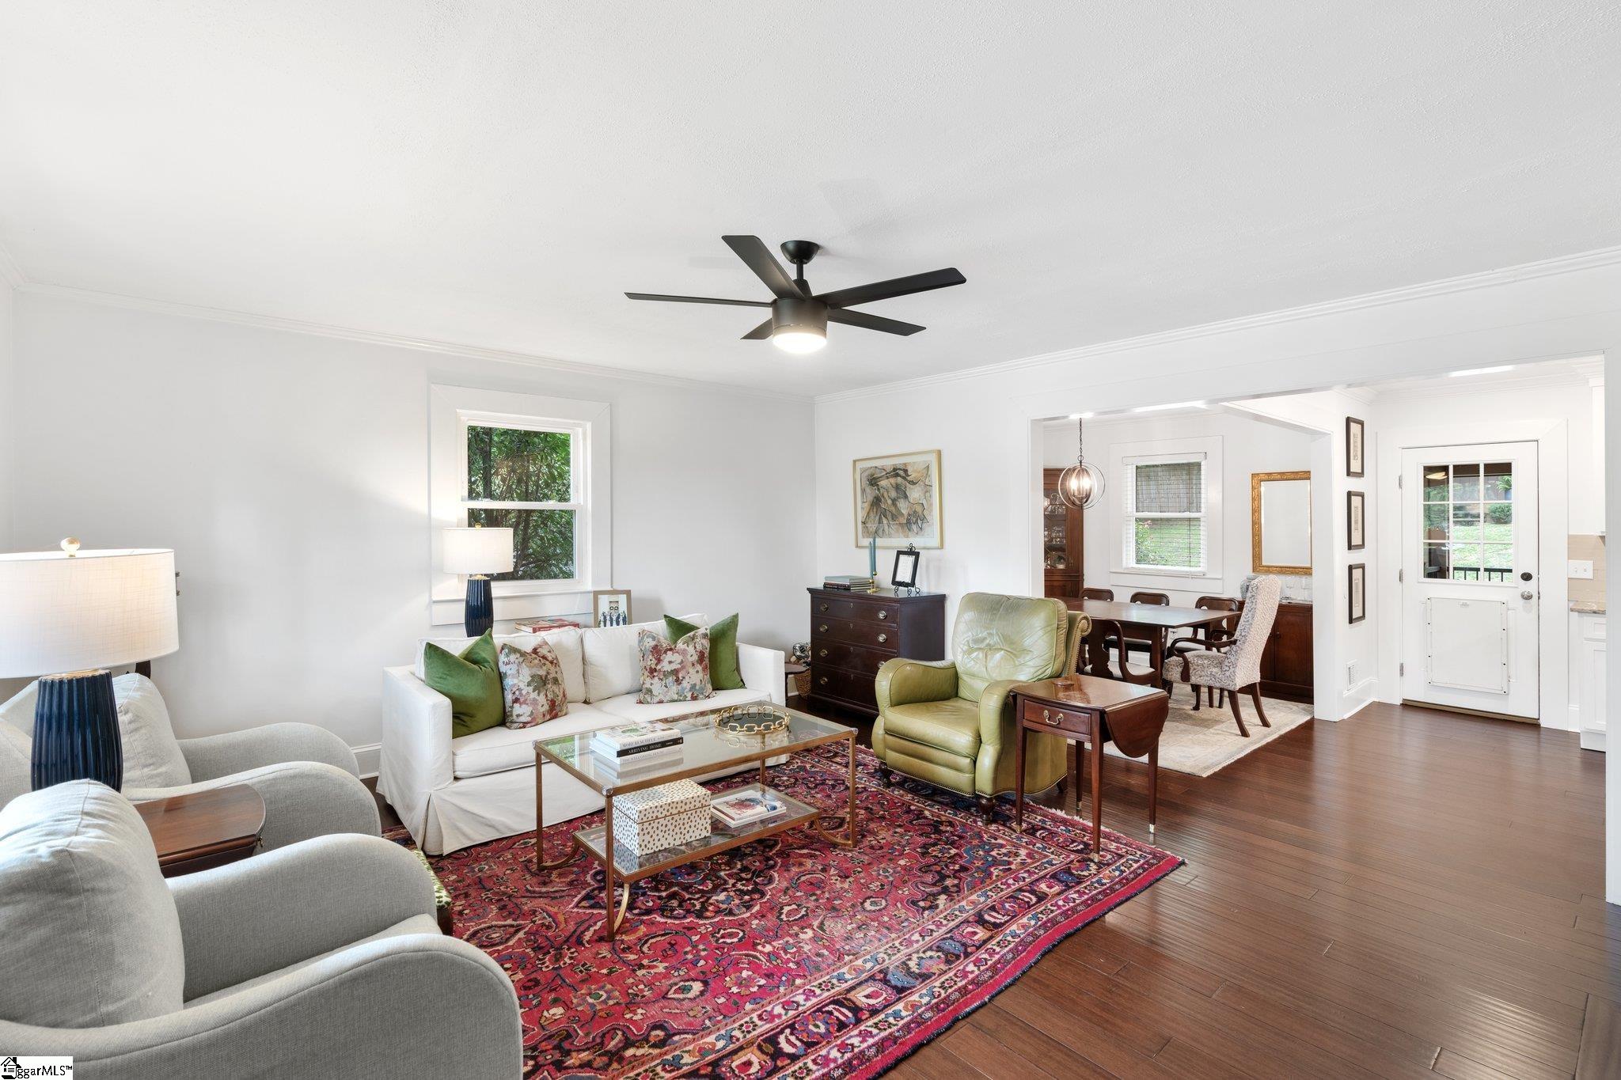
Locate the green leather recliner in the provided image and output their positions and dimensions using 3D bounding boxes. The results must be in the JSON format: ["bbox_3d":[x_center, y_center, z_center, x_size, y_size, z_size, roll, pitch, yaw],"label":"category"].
[{"bbox_3d":[0.931,0.817,3.938,0.906,1.038,0.784,-1,1,-40],"label":"green leather recliner"}]

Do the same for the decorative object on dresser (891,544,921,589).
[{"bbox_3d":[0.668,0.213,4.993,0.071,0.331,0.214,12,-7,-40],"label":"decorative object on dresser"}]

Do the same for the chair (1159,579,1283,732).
[{"bbox_3d":[2.924,0.785,5.154,0.600,1.053,0.656,-1,1,-40],"label":"chair"}]

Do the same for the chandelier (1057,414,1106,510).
[{"bbox_3d":[2.158,-0.684,5.736,0.375,0.890,0.375,-1,1,-41],"label":"chandelier"}]

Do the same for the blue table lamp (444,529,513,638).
[{"bbox_3d":[-1.917,0.250,4.174,0.407,0.683,0.407,-1,1,-40],"label":"blue table lamp"}]

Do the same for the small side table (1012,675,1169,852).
[{"bbox_3d":[1.269,1.018,3.298,0.540,0.640,0.510,-1,1,-36],"label":"small side table"}]

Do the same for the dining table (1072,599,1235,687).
[{"bbox_3d":[2.206,0.914,5.696,1.170,0.755,1.800,-1,1,-42],"label":"dining table"}]

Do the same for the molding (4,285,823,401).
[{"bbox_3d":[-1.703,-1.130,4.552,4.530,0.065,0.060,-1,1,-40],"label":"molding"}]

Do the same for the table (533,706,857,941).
[{"bbox_3d":[-0.459,1.096,3.057,1.150,0.504,0.677,-1,1,-40],"label":"table"}]

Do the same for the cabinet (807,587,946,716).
[{"bbox_3d":[0.459,0.838,5.253,0.458,0.922,0.926,-1,1,-40],"label":"cabinet"}]

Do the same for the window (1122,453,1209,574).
[{"bbox_3d":[3.457,-0.253,7.023,0.090,1.150,0.800,-1,1,-42],"label":"window"}]

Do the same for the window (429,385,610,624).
[{"bbox_3d":[-1.778,-0.212,4.562,1.120,1.420,0.100,-1,1,-40],"label":"window"}]

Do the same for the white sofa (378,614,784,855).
[{"bbox_3d":[-1.227,0.903,4.056,1.940,0.850,0.990,-1,1,-40],"label":"white sofa"}]

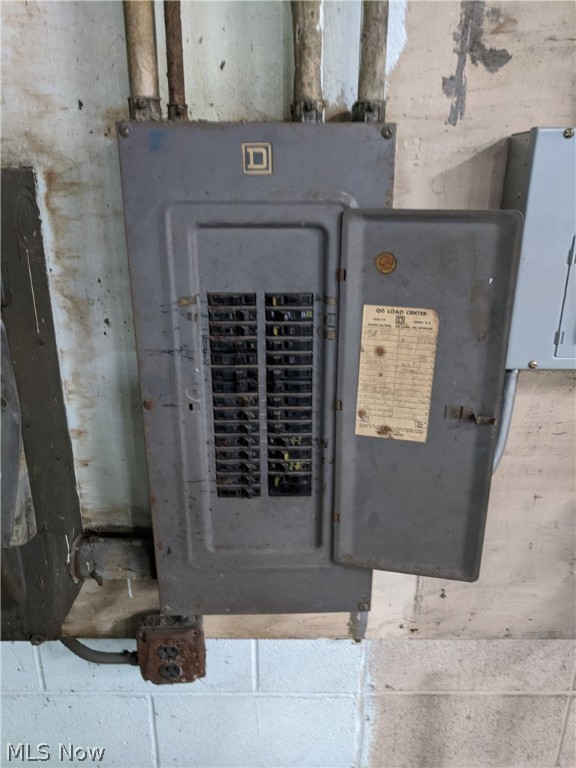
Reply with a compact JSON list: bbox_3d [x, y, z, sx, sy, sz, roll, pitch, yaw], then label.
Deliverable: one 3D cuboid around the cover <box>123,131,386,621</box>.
[{"bbox_3d":[-0.034,0.016,0.771,0.309,0.663,0.055,-1,19,-1],"label":"cover"}]

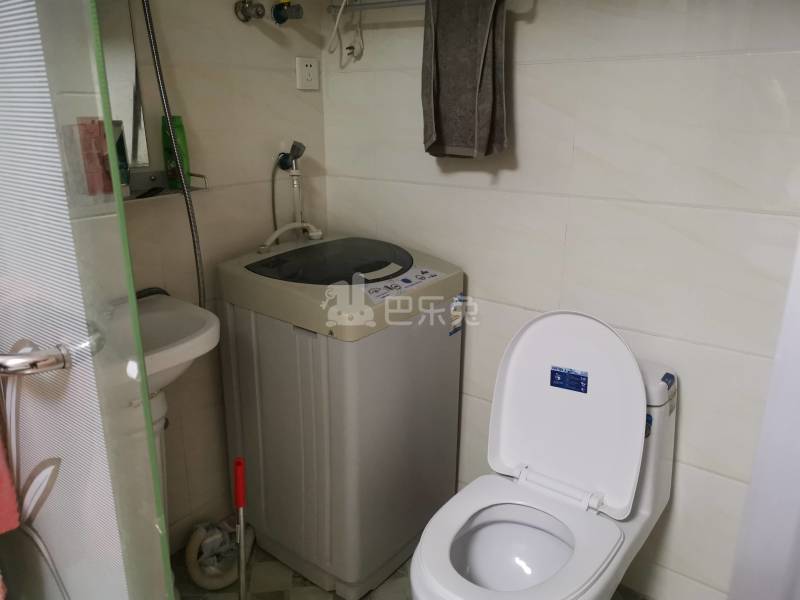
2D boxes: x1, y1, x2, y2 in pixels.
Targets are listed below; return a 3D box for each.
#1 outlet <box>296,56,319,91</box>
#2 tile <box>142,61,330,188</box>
[{"bbox_3d":[-0.266,-0.657,1.813,0.010,0.087,0.087,13,21,36],"label":"outlet"},{"bbox_3d":[-0.413,-0.466,1.687,0.010,0.300,0.595,13,21,36],"label":"tile"}]

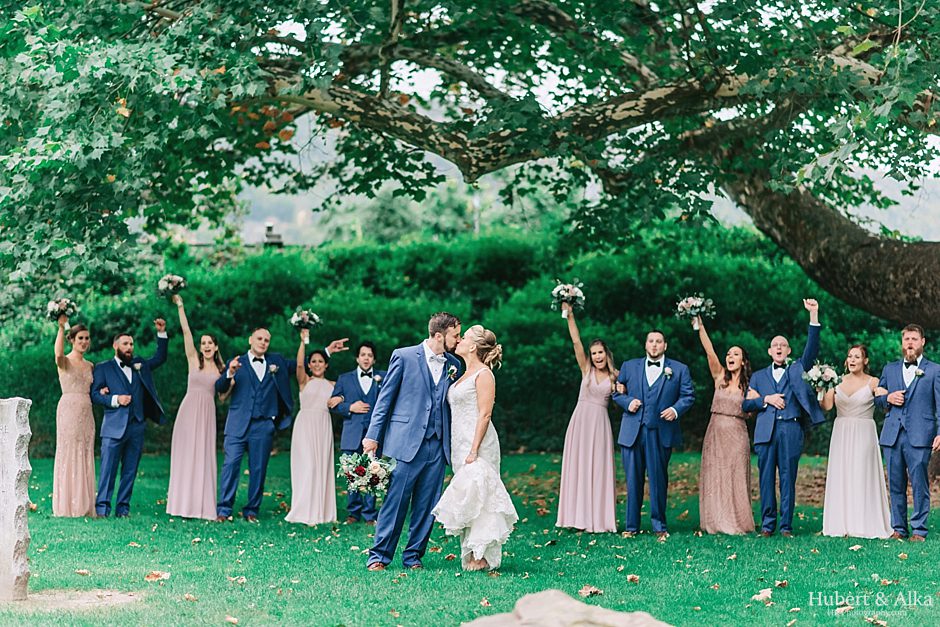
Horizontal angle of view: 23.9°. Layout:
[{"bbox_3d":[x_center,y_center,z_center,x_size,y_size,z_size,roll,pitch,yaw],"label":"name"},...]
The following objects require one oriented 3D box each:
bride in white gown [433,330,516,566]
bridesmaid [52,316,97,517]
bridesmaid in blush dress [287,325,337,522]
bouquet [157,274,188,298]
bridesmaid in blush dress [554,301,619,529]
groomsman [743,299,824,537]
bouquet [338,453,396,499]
[{"bbox_3d":[0.038,0.936,15.500,0.540,1.692,0.500,1,-2,-28],"label":"bride in white gown"},{"bbox_3d":[-3.671,0.956,20.600,0.420,1.828,0.400,0,-2,-15],"label":"bridesmaid"},{"bbox_3d":[-1.443,1.067,20.600,0.520,1.800,0.450,0,-1,-5],"label":"bridesmaid in blush dress"},{"bbox_3d":[-2.757,-0.249,20.500,0.275,0.240,0.260,0,-1,0],"label":"bouquet"},{"bbox_3d":[1.038,0.918,19.600,0.580,2.020,0.480,0,-1,0],"label":"bridesmaid in blush dress"},{"bbox_3d":[2.768,0.918,19.600,0.710,2.070,0.440,0,-1,2],"label":"groomsman"},{"bbox_3d":[-0.711,1.124,15.400,0.390,0.319,0.320,0,-2,10],"label":"bouquet"}]

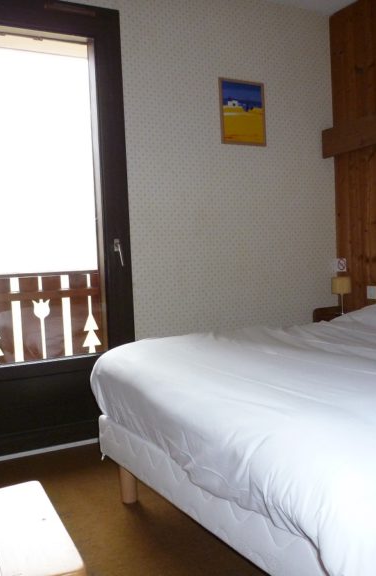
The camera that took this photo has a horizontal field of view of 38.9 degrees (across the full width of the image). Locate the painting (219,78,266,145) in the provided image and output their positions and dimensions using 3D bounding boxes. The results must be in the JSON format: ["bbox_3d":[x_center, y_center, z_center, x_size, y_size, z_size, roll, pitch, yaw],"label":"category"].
[{"bbox_3d":[0.351,-1.090,3.317,0.350,0.395,0.020,-3,2,-31],"label":"painting"}]

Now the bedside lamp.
[{"bbox_3d":[0.997,0.055,3.460,0.125,0.260,0.125,-3,2,-31],"label":"bedside lamp"}]

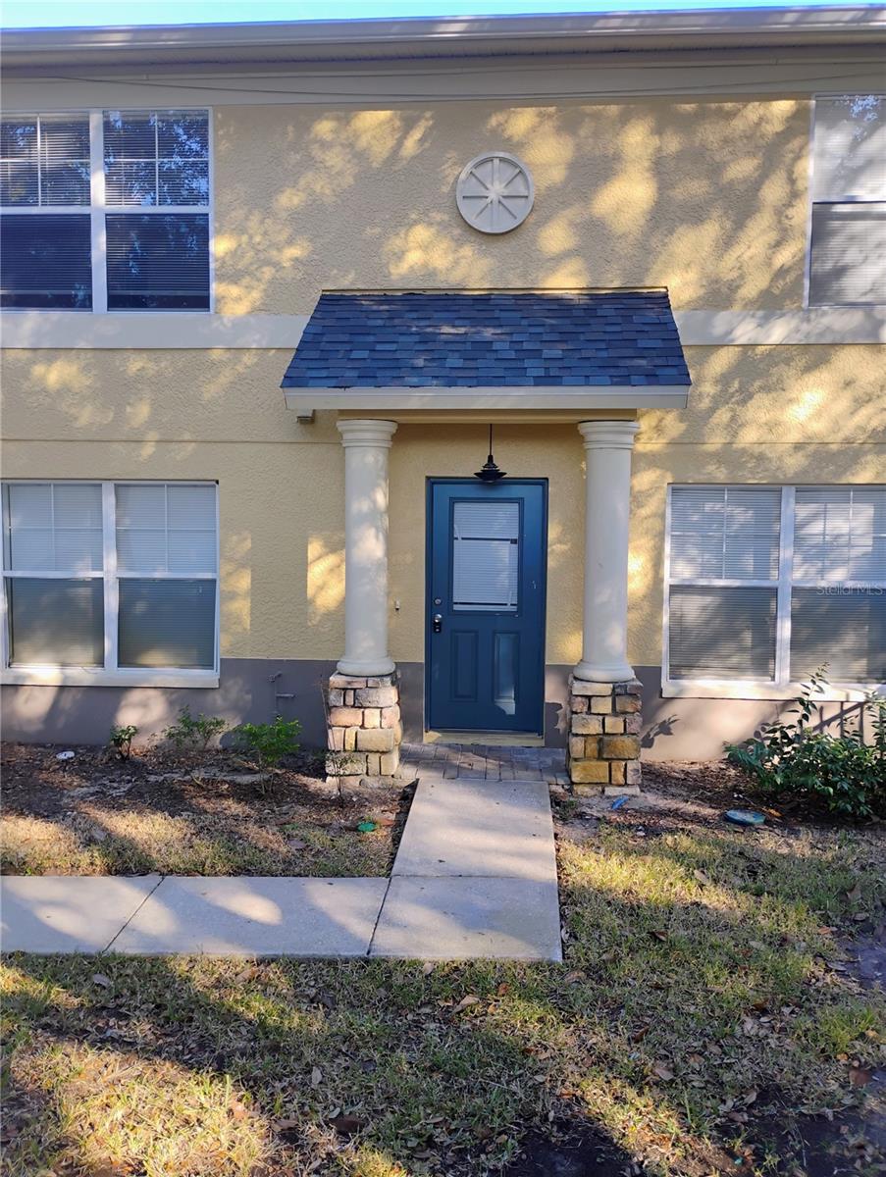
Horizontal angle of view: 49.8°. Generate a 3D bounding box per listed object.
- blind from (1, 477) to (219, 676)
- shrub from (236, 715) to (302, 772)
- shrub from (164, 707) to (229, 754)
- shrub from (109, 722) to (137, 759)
[{"bbox_3d":[-2.784,-0.101,7.994,1.850,1.628,0.060,1,4,4],"label":"blind"},{"bbox_3d":[-1.258,1.155,6.908,0.448,0.458,0.410,1,4,4],"label":"shrub"},{"bbox_3d":[-1.946,1.116,7.505,0.484,0.357,0.400,1,4,4],"label":"shrub"},{"bbox_3d":[-2.541,1.216,7.574,0.226,0.284,0.210,1,4,4],"label":"shrub"}]

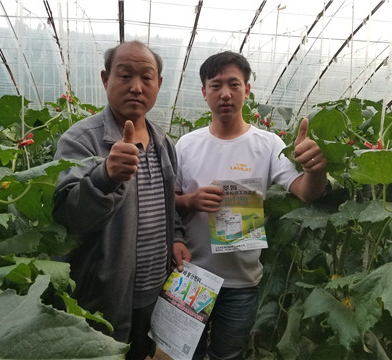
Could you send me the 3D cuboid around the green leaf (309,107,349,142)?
[{"bbox_3d":[0.397,-0.169,1.080,0.120,0.102,0.060,1,4,0],"label":"green leaf"}]

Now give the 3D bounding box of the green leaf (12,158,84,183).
[{"bbox_3d":[-0.352,-0.023,0.860,0.172,0.051,0.100,1,4,0],"label":"green leaf"}]

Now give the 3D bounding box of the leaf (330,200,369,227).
[{"bbox_3d":[0.426,0.093,1.000,0.105,0.061,0.090,1,4,0],"label":"leaf"}]

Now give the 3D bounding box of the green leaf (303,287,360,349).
[{"bbox_3d":[0.331,0.336,0.880,0.142,0.144,0.080,1,4,0],"label":"green leaf"}]

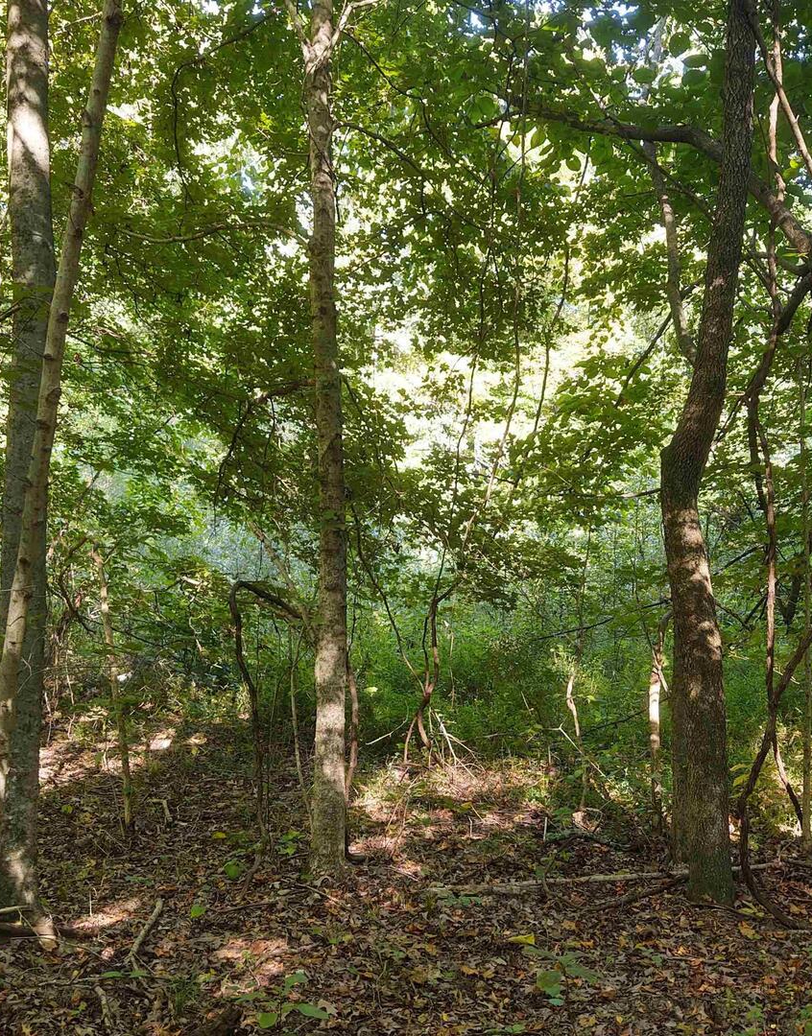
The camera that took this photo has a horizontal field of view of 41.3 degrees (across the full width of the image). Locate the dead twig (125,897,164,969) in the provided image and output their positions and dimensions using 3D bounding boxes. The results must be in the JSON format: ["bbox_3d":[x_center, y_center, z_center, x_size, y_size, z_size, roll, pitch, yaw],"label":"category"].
[{"bbox_3d":[-0.999,1.588,4.175,0.080,0.060,0.610,0,0,-3],"label":"dead twig"}]

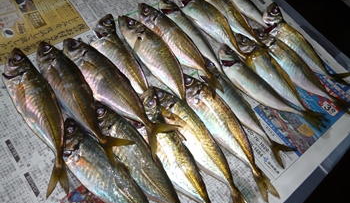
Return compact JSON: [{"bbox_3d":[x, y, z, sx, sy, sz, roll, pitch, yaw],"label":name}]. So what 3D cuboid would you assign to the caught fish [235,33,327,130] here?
[{"bbox_3d":[0.141,-0.030,0.391,0.042,0.024,0.174,-31,72,-25],"label":"caught fish"}]

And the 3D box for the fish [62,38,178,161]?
[{"bbox_3d":[-0.070,-0.016,0.325,0.049,0.026,0.174,-39,77,-27],"label":"fish"}]

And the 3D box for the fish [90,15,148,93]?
[{"bbox_3d":[-0.058,-0.041,0.342,0.039,0.023,0.165,-26,72,-23],"label":"fish"}]

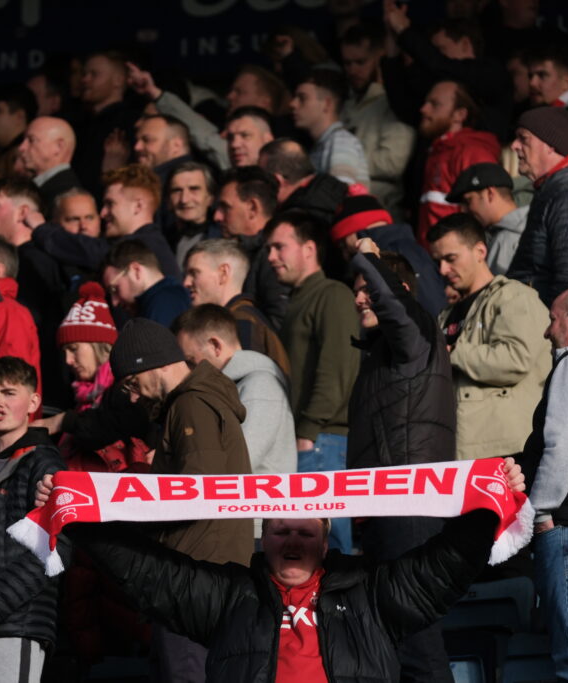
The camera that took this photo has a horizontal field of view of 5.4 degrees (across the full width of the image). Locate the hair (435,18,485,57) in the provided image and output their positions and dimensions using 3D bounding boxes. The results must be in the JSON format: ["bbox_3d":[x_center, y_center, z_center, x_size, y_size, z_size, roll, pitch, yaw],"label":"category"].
[{"bbox_3d":[0.679,-1.176,23.100,0.200,0.140,0.170,6,-9,-39],"label":"hair"}]

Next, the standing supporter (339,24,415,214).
[{"bbox_3d":[0.341,-0.357,22.894,0.330,1.740,0.500,6,-9,-41],"label":"standing supporter"}]

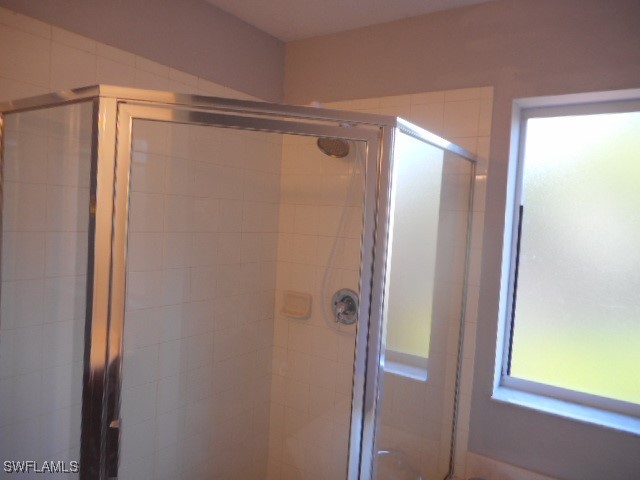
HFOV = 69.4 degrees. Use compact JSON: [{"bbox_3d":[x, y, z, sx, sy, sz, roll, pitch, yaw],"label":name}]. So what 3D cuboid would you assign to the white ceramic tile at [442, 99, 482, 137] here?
[{"bbox_3d":[0.591,-0.506,1.935,0.152,0.152,0.010,5,4,34],"label":"white ceramic tile"}]

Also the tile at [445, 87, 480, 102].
[{"bbox_3d":[0.597,-0.609,1.930,0.152,0.052,0.010,5,4,34],"label":"tile"}]

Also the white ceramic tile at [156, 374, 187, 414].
[{"bbox_3d":[-0.641,0.657,1.993,0.010,0.152,0.152,5,4,34],"label":"white ceramic tile"}]

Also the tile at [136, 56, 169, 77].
[{"bbox_3d":[-0.652,-0.671,1.800,0.010,0.049,0.152,5,4,34],"label":"tile"}]

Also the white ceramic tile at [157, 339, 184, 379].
[{"bbox_3d":[-0.632,0.504,1.986,0.010,0.152,0.152,5,4,34],"label":"white ceramic tile"}]

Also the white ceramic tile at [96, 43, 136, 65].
[{"bbox_3d":[-0.738,-0.670,1.675,0.010,0.049,0.152,5,4,34],"label":"white ceramic tile"}]

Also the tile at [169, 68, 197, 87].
[{"bbox_3d":[-0.566,-0.673,1.925,0.010,0.049,0.152,5,4,34],"label":"tile"}]

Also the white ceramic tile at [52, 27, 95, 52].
[{"bbox_3d":[-0.824,-0.668,1.550,0.010,0.049,0.152,5,4,34],"label":"white ceramic tile"}]

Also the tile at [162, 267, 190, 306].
[{"bbox_3d":[-0.615,0.197,1.970,0.010,0.152,0.152,5,4,34],"label":"tile"}]

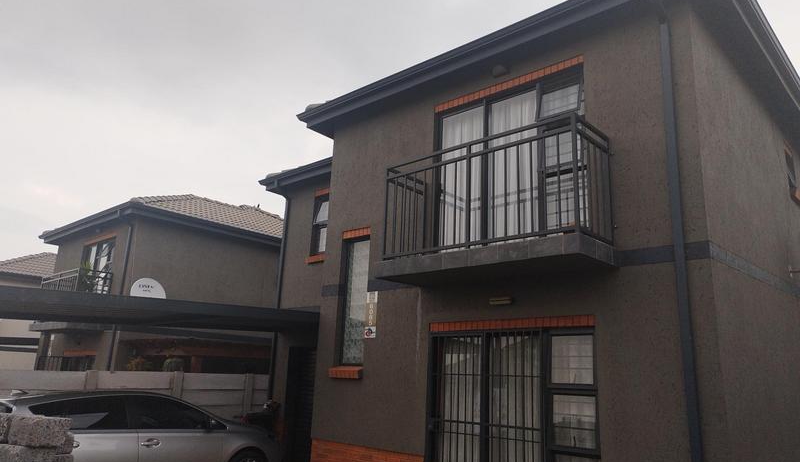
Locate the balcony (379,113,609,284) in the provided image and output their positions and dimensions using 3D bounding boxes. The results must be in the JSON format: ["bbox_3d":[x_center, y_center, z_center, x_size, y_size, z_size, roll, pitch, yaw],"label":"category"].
[{"bbox_3d":[0.925,-0.192,6.411,2.490,1.320,0.800,-11,-19,42],"label":"balcony"}]

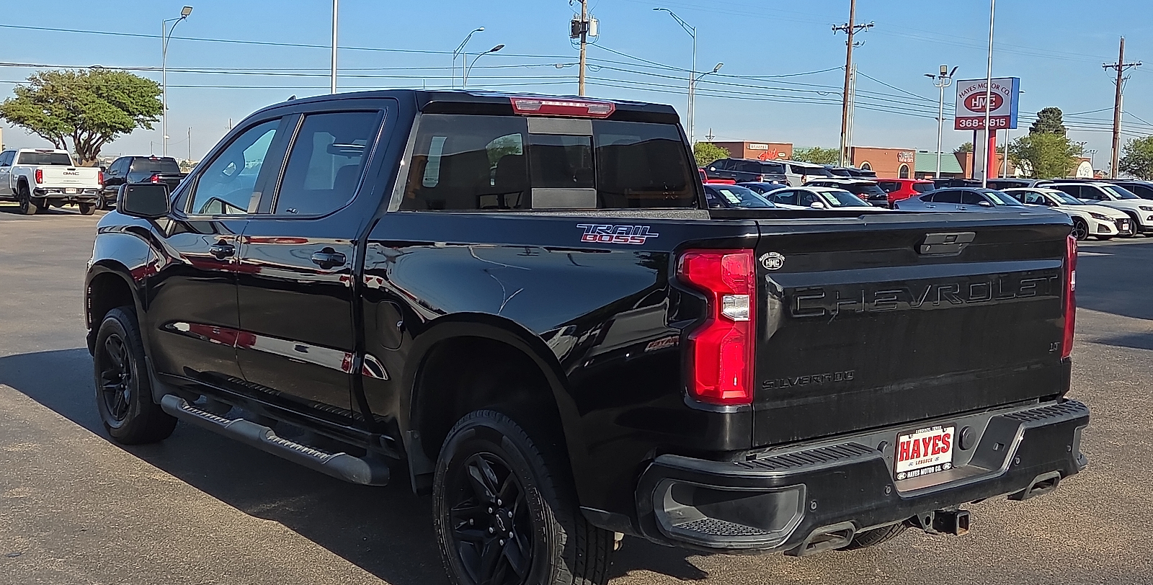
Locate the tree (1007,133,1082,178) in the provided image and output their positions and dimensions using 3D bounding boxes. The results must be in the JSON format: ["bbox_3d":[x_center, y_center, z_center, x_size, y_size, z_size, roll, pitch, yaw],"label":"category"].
[{"bbox_3d":[42.983,-11.397,113.623,7.200,6.638,7.000,1,5,0],"label":"tree"}]

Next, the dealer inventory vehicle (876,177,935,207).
[{"bbox_3d":[13.636,-4.124,54.000,1.820,1.670,4.400,-3,6,-37],"label":"dealer inventory vehicle"}]

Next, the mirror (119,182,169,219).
[{"bbox_3d":[-2.205,-0.473,6.277,0.265,0.190,0.140,-3,7,-39],"label":"mirror"}]

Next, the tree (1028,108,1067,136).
[{"bbox_3d":[53.285,-15.558,139.406,5.800,10.662,5.800,1,5,0],"label":"tree"}]

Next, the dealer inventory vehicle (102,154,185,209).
[{"bbox_3d":[-15.280,-3.860,43.700,2.030,1.930,5.850,-4,7,-40],"label":"dealer inventory vehicle"}]

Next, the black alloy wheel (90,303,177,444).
[{"bbox_3d":[-2.524,0.473,7.110,0.280,0.790,0.790,-3,7,-38],"label":"black alloy wheel"}]

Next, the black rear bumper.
[{"bbox_3d":[1.077,0.562,3.990,2.000,0.290,0.400,-3,7,-38],"label":"black rear bumper"}]

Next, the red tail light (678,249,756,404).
[{"bbox_3d":[0.397,0.091,3.469,0.150,0.450,0.180,-3,7,-39],"label":"red tail light"}]

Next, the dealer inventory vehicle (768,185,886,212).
[{"bbox_3d":[5.863,-1.859,30.100,1.840,1.450,4.850,-3,6,-37],"label":"dealer inventory vehicle"}]

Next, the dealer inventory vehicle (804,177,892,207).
[{"bbox_3d":[9.740,-3.610,47.600,1.840,1.650,4.600,-3,6,-38],"label":"dealer inventory vehicle"}]

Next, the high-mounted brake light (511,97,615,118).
[{"bbox_3d":[-0.065,-0.813,5.419,0.590,0.067,0.070,-3,7,-39],"label":"high-mounted brake light"}]

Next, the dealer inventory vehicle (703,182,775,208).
[{"bbox_3d":[3.050,-1.600,26.600,1.830,1.450,4.750,-3,6,-38],"label":"dealer inventory vehicle"}]

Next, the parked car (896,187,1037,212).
[{"bbox_3d":[11.000,-2.140,34.250,1.860,1.450,4.880,-3,6,-38],"label":"parked car"}]

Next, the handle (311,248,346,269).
[{"bbox_3d":[-1.005,-0.140,5.023,0.065,0.084,0.235,-3,7,-39],"label":"handle"}]

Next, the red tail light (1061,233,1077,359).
[{"bbox_3d":[1.807,0.012,4.616,0.150,0.450,0.180,-3,7,-39],"label":"red tail light"}]

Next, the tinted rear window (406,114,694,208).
[{"bbox_3d":[-0.062,-0.566,5.432,1.660,0.404,0.070,-3,-1,-39],"label":"tinted rear window"}]

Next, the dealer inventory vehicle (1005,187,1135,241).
[{"bbox_3d":[13.800,-2.355,36.400,1.850,1.450,4.900,-3,6,-38],"label":"dealer inventory vehicle"}]

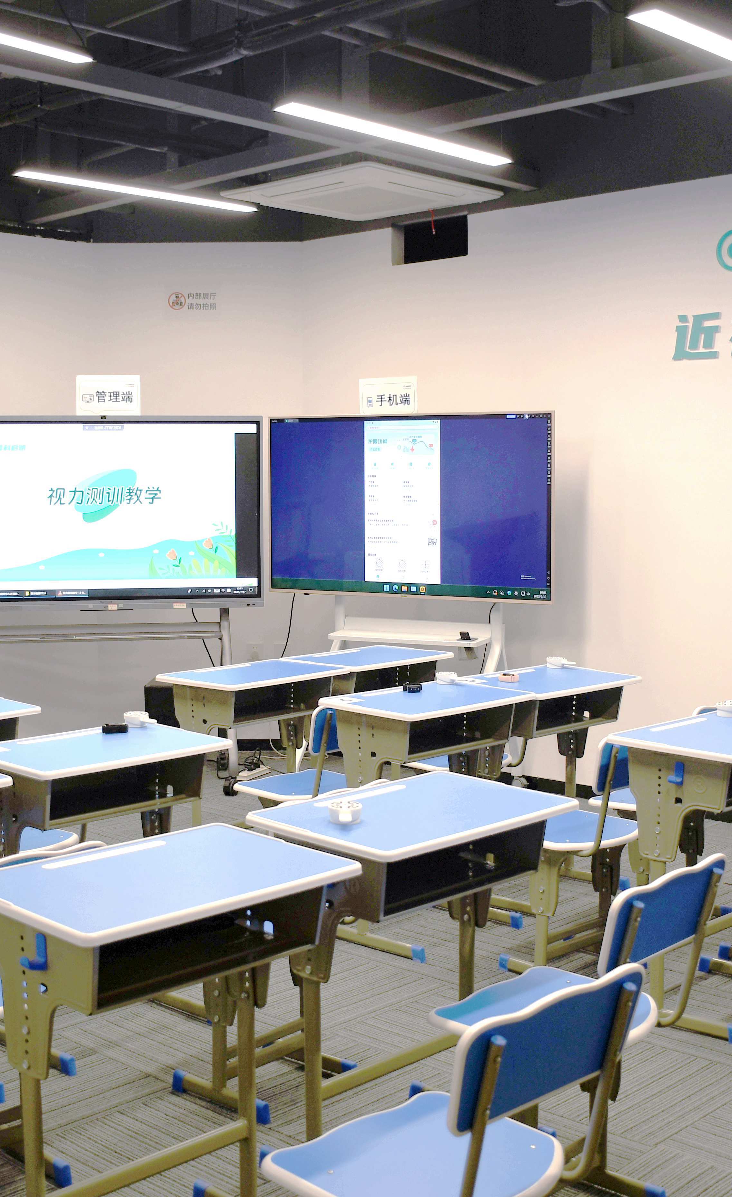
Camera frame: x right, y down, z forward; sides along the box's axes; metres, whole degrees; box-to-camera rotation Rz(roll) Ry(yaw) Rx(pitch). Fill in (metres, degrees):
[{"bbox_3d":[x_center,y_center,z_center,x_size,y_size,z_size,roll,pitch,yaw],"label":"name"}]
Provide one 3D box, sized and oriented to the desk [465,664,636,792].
[{"bbox_3d":[0.661,0.658,4.905,0.610,0.750,0.420,-4,5,-44],"label":"desk"}]

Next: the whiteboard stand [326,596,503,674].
[{"bbox_3d":[0.202,0.459,6.425,0.950,0.950,0.580,1,4,21],"label":"whiteboard stand"}]

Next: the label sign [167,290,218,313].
[{"bbox_3d":[-0.921,-1.582,7.160,0.270,0.120,0.010,0,4,-3],"label":"label sign"}]

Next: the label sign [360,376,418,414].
[{"bbox_3d":[0.107,-0.944,6.380,0.297,0.205,0.012,3,6,26],"label":"label sign"}]

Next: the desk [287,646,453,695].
[{"bbox_3d":[0.015,0.620,5.524,0.420,0.750,0.610,3,5,44],"label":"desk"}]

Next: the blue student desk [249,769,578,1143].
[{"bbox_3d":[0.108,0.799,2.785,0.420,0.750,0.610,4,5,44],"label":"blue student desk"}]

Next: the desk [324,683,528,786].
[{"bbox_3d":[0.219,0.716,4.409,0.410,0.796,0.600,6,8,45],"label":"desk"}]

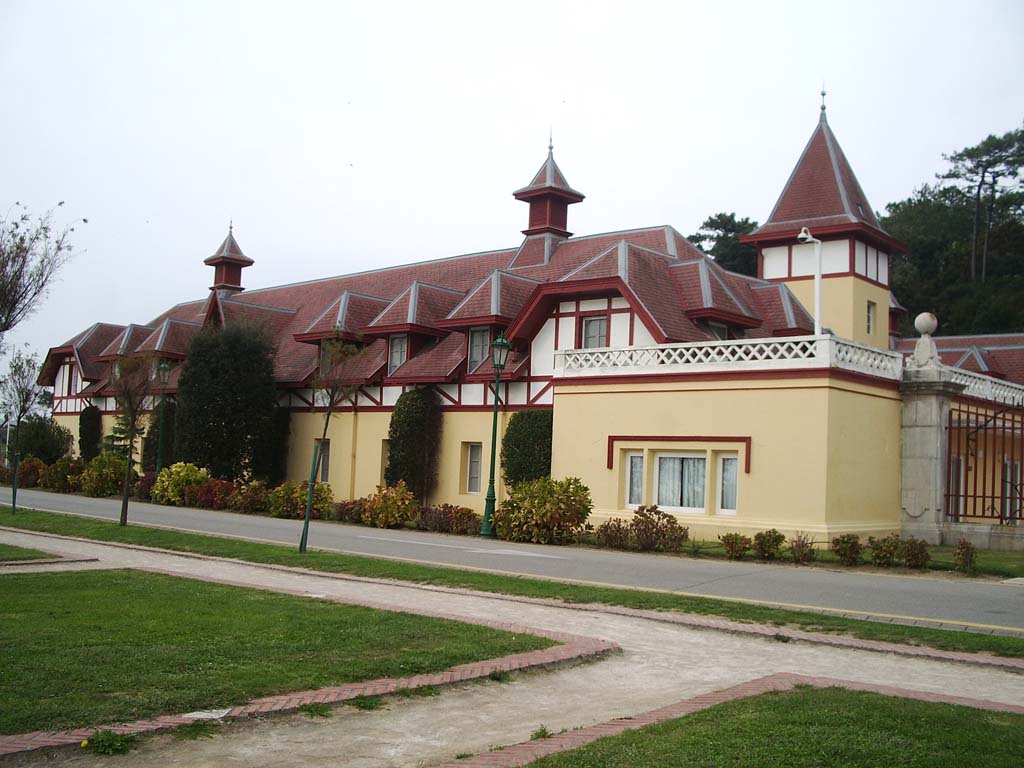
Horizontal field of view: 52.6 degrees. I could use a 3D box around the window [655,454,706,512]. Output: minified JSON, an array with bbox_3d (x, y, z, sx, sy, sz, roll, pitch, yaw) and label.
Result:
[{"bbox_3d":[4.488,2.594,27.283,1.813,1.597,0.140,-2,-7,45],"label":"window"}]

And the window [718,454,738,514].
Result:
[{"bbox_3d":[5.536,2.557,26.246,0.804,1.597,0.140,-2,-7,45],"label":"window"}]

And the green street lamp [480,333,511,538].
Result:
[{"bbox_3d":[-0.371,1.110,23.001,0.440,4.550,0.440,3,-4,0],"label":"green street lamp"}]

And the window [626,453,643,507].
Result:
[{"bbox_3d":[3.436,2.631,28.323,0.813,1.597,0.140,-2,-7,45],"label":"window"}]

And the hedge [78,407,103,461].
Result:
[{"bbox_3d":[-22.178,3.133,54.440,1.500,3.804,0.700,-2,-7,45],"label":"hedge"}]

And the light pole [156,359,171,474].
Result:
[{"bbox_3d":[-11.806,1.518,34.839,0.460,4.781,0.460,-2,-7,45],"label":"light pole"}]

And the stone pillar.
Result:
[{"bbox_3d":[10.608,1.091,26.142,1.200,5.840,1.200,-2,-6,42],"label":"stone pillar"}]

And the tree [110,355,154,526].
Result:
[{"bbox_3d":[-8.326,1.220,22.716,0.950,3.720,0.950,-2,-6,42],"label":"tree"}]

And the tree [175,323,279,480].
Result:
[{"bbox_3d":[-10.678,0.969,38.646,3.600,6.589,3.500,-2,-7,45],"label":"tree"}]

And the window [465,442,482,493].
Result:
[{"bbox_3d":[-1.080,2.655,32.329,0.850,1.620,0.150,-2,-6,42],"label":"window"}]

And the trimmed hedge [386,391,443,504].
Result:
[{"bbox_3d":[-3.138,2.106,33.129,1.740,3.950,1.150,-2,-6,42],"label":"trimmed hedge"}]

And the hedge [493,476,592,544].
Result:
[{"bbox_3d":[0.688,2.715,22.561,2.200,1.350,1.900,-2,-6,42],"label":"hedge"}]

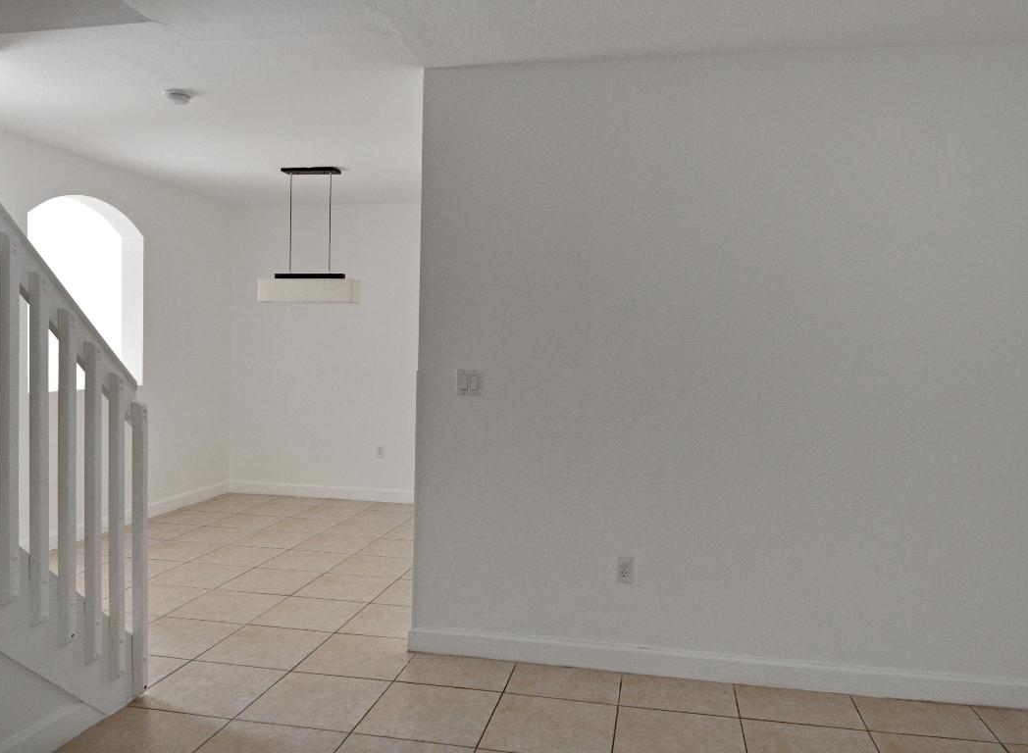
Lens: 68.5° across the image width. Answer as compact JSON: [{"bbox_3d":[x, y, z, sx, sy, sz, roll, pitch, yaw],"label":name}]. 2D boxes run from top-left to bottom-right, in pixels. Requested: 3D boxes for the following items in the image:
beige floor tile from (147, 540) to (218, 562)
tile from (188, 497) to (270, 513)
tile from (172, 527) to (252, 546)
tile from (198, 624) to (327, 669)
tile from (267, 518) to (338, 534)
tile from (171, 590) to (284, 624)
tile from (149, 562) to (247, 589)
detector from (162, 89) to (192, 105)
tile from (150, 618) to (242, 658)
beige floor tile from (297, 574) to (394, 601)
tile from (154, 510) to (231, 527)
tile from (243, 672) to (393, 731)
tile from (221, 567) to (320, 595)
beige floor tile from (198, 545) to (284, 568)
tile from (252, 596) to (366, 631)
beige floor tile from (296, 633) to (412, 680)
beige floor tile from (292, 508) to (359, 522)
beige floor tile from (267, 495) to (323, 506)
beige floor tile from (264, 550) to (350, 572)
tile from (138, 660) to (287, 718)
[{"bbox_3d":[-2.223,1.163,4.990,0.455,0.012,0.446,2,2,11],"label":"beige floor tile"},{"bbox_3d":[-2.453,1.131,6.493,0.456,0.012,0.456,2,1,10],"label":"tile"},{"bbox_3d":[-2.159,1.168,5.495,0.454,0.013,0.454,2,1,10],"label":"tile"},{"bbox_3d":[-1.127,1.239,3.458,0.454,0.013,0.454,2,1,10],"label":"tile"},{"bbox_3d":[-1.631,1.167,5.879,0.456,0.012,0.456,2,1,10],"label":"tile"},{"bbox_3d":[-1.491,1.212,3.955,0.455,0.012,0.446,2,2,11],"label":"tile"},{"bbox_3d":[-1.857,1.188,4.472,0.455,0.012,0.446,2,2,11],"label":"tile"},{"bbox_3d":[-1.725,-1.428,3.871,0.147,0.045,0.147,2,1,10],"label":"detector"},{"bbox_3d":[-1.577,1.225,3.537,0.454,0.013,0.454,2,1,10],"label":"tile"},{"bbox_3d":[-0.971,1.221,4.363,0.456,0.012,0.456,2,1,10],"label":"beige floor tile"},{"bbox_3d":[-2.530,1.146,6.024,0.454,0.013,0.454,2,1,10],"label":"tile"},{"bbox_3d":[-0.759,1.262,2.920,0.455,0.012,0.446,2,2,11],"label":"tile"},{"bbox_3d":[-1.423,1.208,4.444,0.456,0.012,0.456,2,1,10],"label":"tile"},{"bbox_3d":[-1.789,1.189,4.966,0.454,0.013,0.454,2,1,10],"label":"beige floor tile"},{"bbox_3d":[-1.047,1.228,3.902,0.453,0.010,0.453,2,1,10],"label":"tile"},{"bbox_3d":[-0.676,1.250,3.373,0.453,0.010,0.453,2,1,10],"label":"beige floor tile"},{"bbox_3d":[-1.550,1.158,6.331,0.456,0.012,0.456,2,1,10],"label":"beige floor tile"},{"bbox_3d":[-1.924,1.136,6.819,0.453,0.010,0.412,2,1,10],"label":"beige floor tile"},{"bbox_3d":[-1.338,1.197,4.881,0.453,0.010,0.453,2,1,10],"label":"beige floor tile"},{"bbox_3d":[-1.207,1.247,3.007,0.454,0.013,0.454,2,1,10],"label":"tile"}]

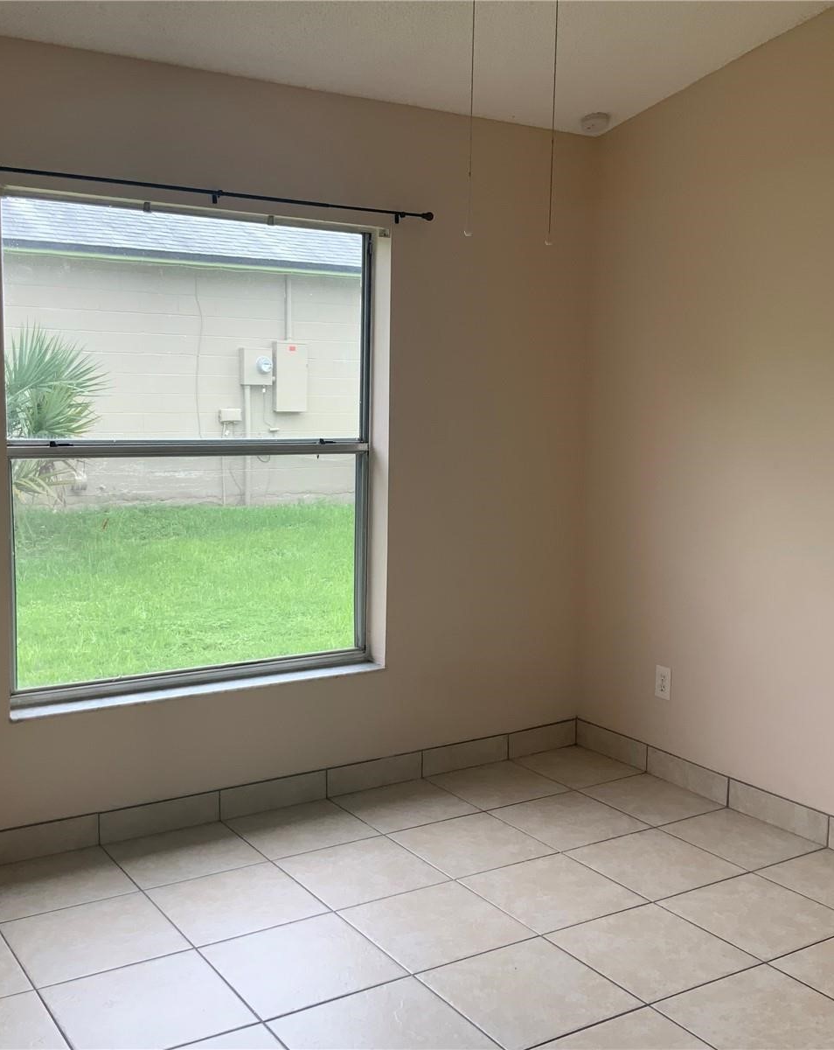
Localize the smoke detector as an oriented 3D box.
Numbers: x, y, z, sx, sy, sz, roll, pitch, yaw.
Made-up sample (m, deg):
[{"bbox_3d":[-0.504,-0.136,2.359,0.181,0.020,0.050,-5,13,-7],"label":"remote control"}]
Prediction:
[{"bbox_3d":[0.659,-1.476,4.320,0.117,0.040,0.117,-5,-3,0],"label":"smoke detector"}]

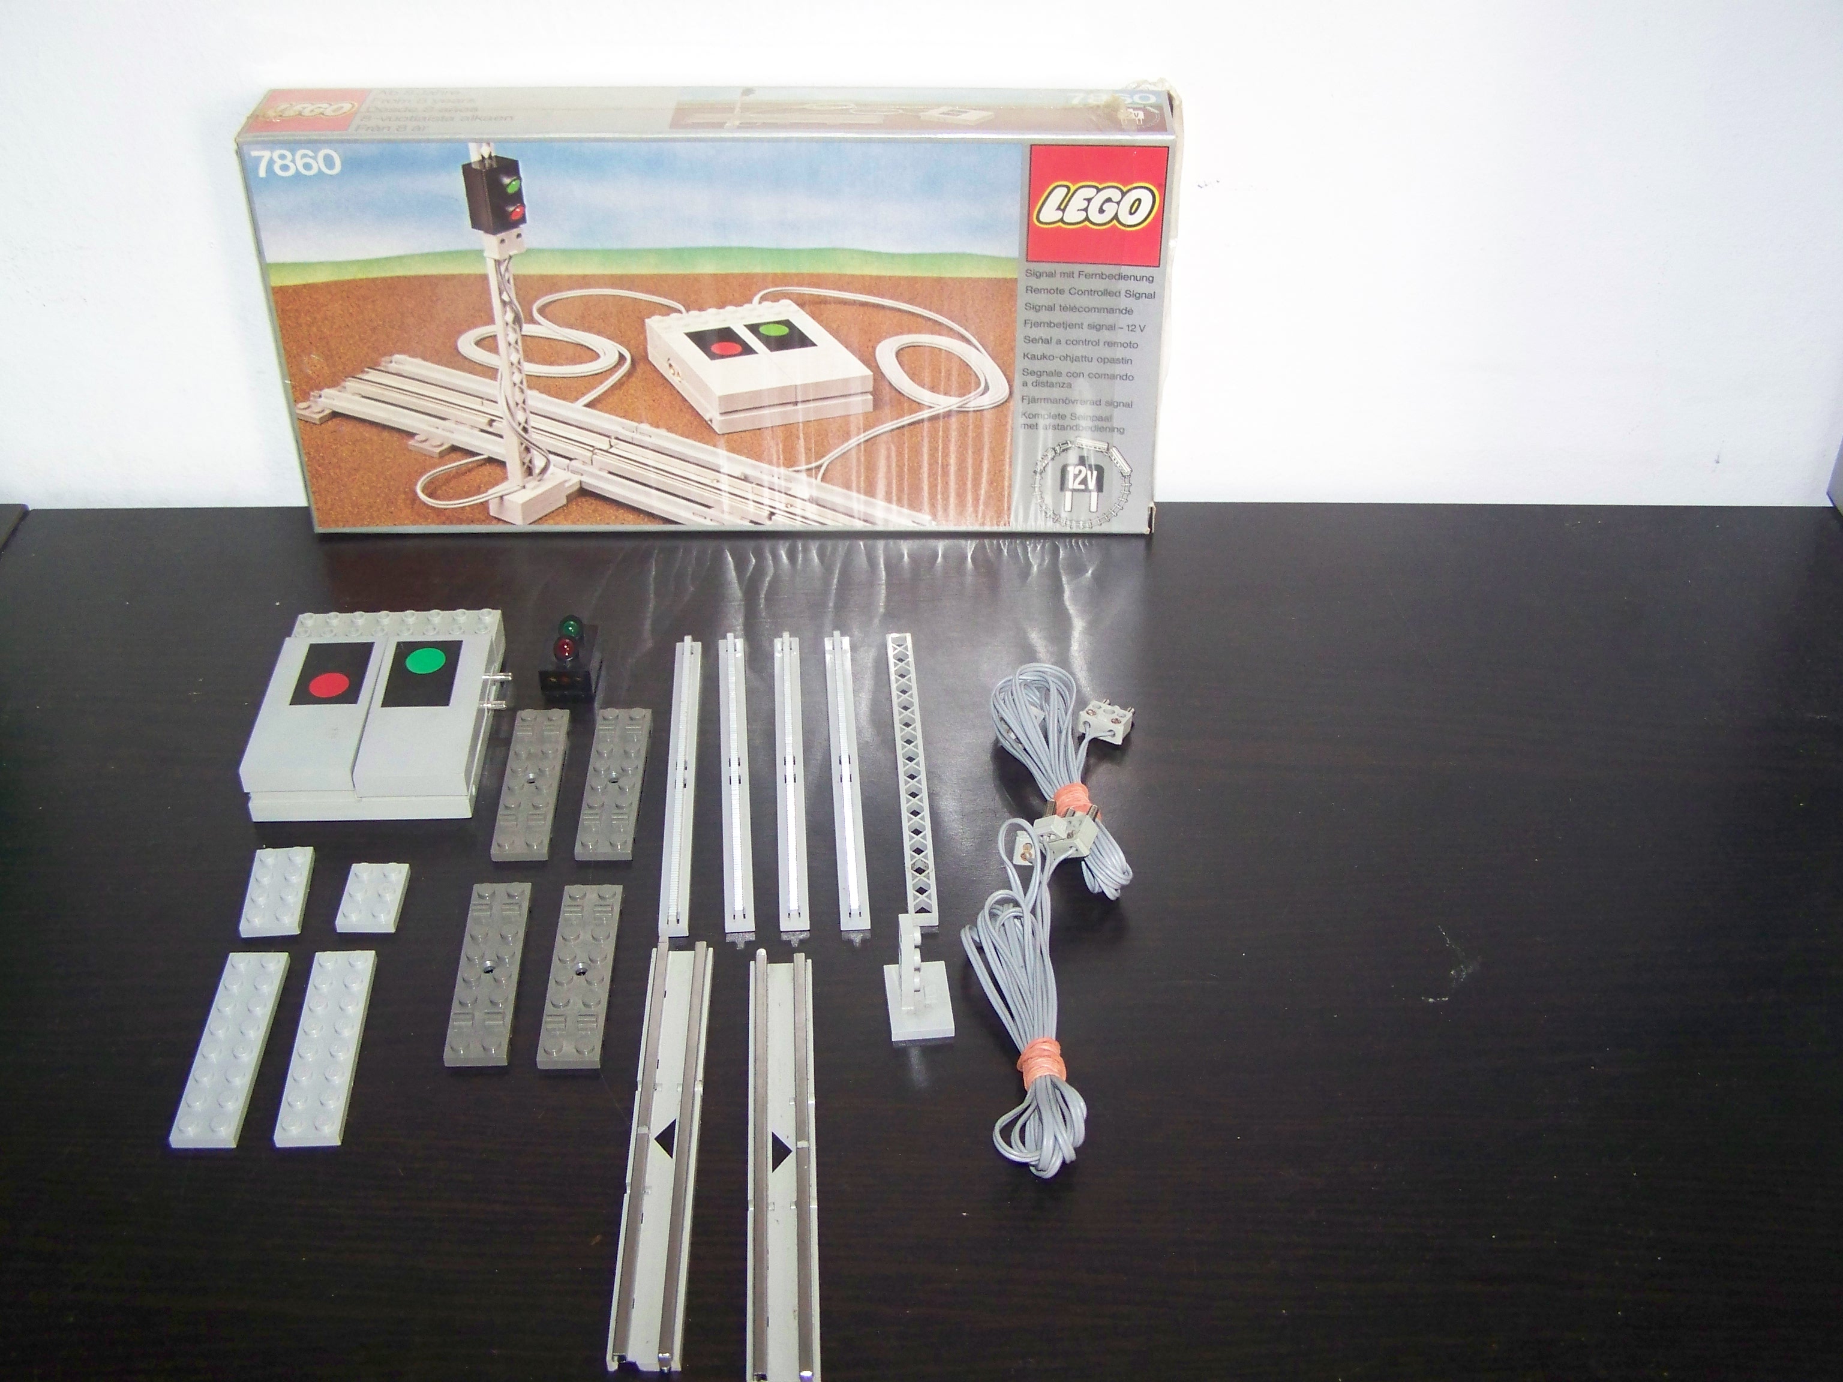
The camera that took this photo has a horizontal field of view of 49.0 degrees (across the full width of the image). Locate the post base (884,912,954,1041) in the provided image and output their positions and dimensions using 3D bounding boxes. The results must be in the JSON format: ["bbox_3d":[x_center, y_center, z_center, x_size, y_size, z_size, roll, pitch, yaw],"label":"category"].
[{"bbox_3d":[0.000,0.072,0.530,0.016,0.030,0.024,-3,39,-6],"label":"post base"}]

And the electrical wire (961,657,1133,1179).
[{"bbox_3d":[0.037,0.052,0.568,0.049,0.016,0.200,4,39,3],"label":"electrical wire"}]

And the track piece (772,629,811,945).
[{"bbox_3d":[-0.039,0.024,0.608,0.008,0.007,0.128,-2,39,-4],"label":"track piece"}]

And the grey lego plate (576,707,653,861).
[{"bbox_3d":[-0.092,0.027,0.606,0.016,0.005,0.064,0,39,-1],"label":"grey lego plate"}]

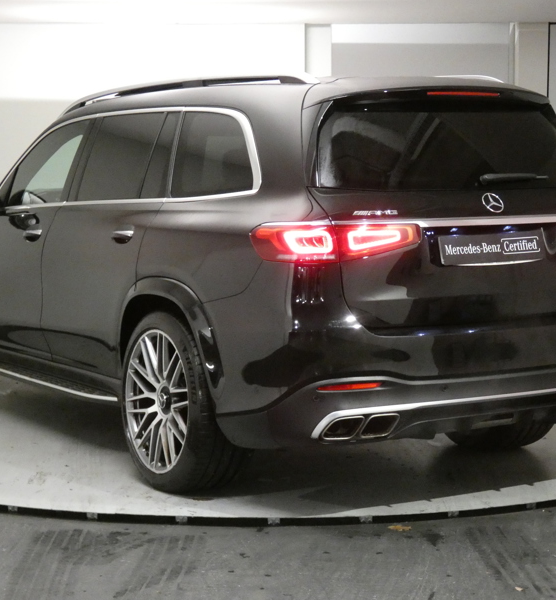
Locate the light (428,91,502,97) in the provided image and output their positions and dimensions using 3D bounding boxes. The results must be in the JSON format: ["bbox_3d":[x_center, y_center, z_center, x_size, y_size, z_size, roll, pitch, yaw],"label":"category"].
[{"bbox_3d":[0.753,-0.829,5.663,0.370,0.022,0.030,-4,6,-30],"label":"light"}]

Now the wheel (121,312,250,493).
[{"bbox_3d":[-0.385,0.428,6.123,0.325,0.815,0.815,-4,7,-31],"label":"wheel"}]

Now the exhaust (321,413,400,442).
[{"bbox_3d":[0.299,0.470,5.308,0.295,0.090,0.140,-4,6,-30],"label":"exhaust"}]

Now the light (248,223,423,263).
[{"bbox_3d":[0.220,-0.223,5.357,0.560,0.150,0.340,-4,7,-31],"label":"light"}]

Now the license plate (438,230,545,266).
[{"bbox_3d":[0.853,-0.205,5.579,0.520,0.114,0.015,-4,-8,-31],"label":"license plate"}]

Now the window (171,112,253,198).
[{"bbox_3d":[-0.250,-0.600,5.786,0.045,0.390,0.760,19,-6,-33],"label":"window"}]

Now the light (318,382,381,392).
[{"bbox_3d":[0.272,0.328,5.285,0.255,0.032,0.045,-2,6,-15],"label":"light"}]

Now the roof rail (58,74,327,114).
[{"bbox_3d":[-0.508,-0.964,6.644,0.070,0.110,2.500,-4,7,-31],"label":"roof rail"}]

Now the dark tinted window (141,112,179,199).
[{"bbox_3d":[-0.490,-0.635,6.171,0.030,0.390,0.285,18,-5,-31],"label":"dark tinted window"}]

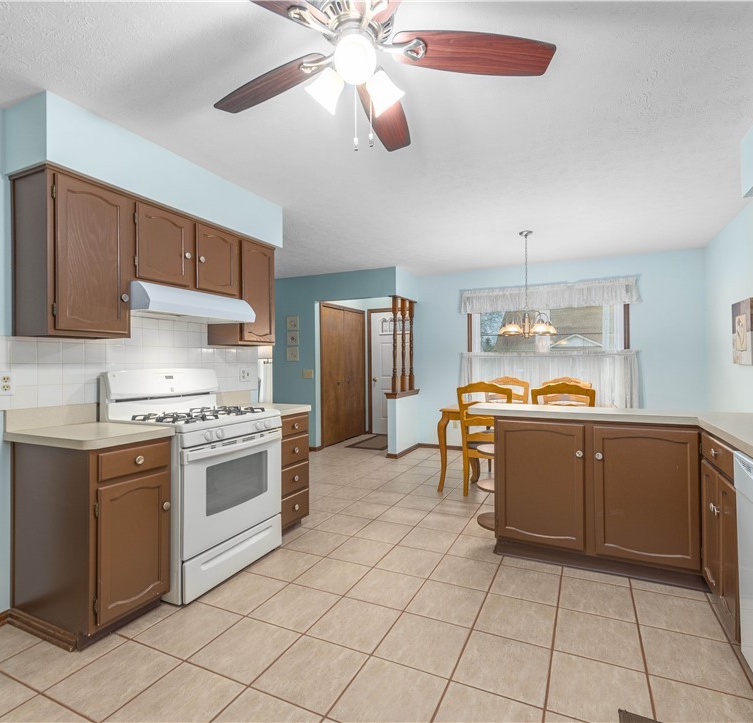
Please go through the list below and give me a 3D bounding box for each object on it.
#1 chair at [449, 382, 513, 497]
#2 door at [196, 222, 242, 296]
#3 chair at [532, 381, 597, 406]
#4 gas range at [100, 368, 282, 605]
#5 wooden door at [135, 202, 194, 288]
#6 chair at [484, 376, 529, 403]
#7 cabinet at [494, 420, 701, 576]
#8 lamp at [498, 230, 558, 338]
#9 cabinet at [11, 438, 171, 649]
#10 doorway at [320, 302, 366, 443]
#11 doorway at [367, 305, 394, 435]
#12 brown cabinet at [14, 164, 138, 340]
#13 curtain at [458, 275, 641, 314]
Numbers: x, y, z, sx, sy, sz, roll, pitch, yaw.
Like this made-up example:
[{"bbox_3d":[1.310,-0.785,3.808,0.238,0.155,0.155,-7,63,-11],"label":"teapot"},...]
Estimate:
[{"bbox_3d":[1.061,0.712,3.940,0.477,1.052,0.520,0,0,26],"label":"chair"},{"bbox_3d":[-1.041,-0.649,2.767,0.022,0.402,0.339,-1,-1,26],"label":"door"},{"bbox_3d":[1.626,0.711,3.664,0.480,1.055,0.520,0,0,26],"label":"chair"},{"bbox_3d":[-1.094,0.657,2.611,0.685,1.170,0.768,0,0,26],"label":"gas range"},{"bbox_3d":[-1.215,-0.649,2.416,0.022,0.403,0.337,-1,-1,26],"label":"wooden door"},{"bbox_3d":[1.363,0.709,4.546,0.475,1.055,0.525,0,0,26],"label":"chair"},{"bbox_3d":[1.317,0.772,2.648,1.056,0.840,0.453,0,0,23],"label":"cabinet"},{"bbox_3d":[1.425,-0.725,3.980,0.550,1.020,0.550,0,0,0],"label":"lamp"},{"bbox_3d":[-1.397,0.807,2.072,0.624,0.870,0.392,0,0,26],"label":"cabinet"},{"bbox_3d":[-0.510,0.226,6.717,0.035,2.032,1.217,0,0,26],"label":"doorway"},{"bbox_3d":[0.340,0.220,7.020,0.880,2.030,0.045,0,0,25],"label":"doorway"},{"bbox_3d":[-1.541,-0.501,2.143,0.302,0.762,0.392,0,0,26],"label":"brown cabinet"},{"bbox_3d":[2.035,-0.797,5.181,2.065,0.325,0.100,0,0,26],"label":"curtain"}]

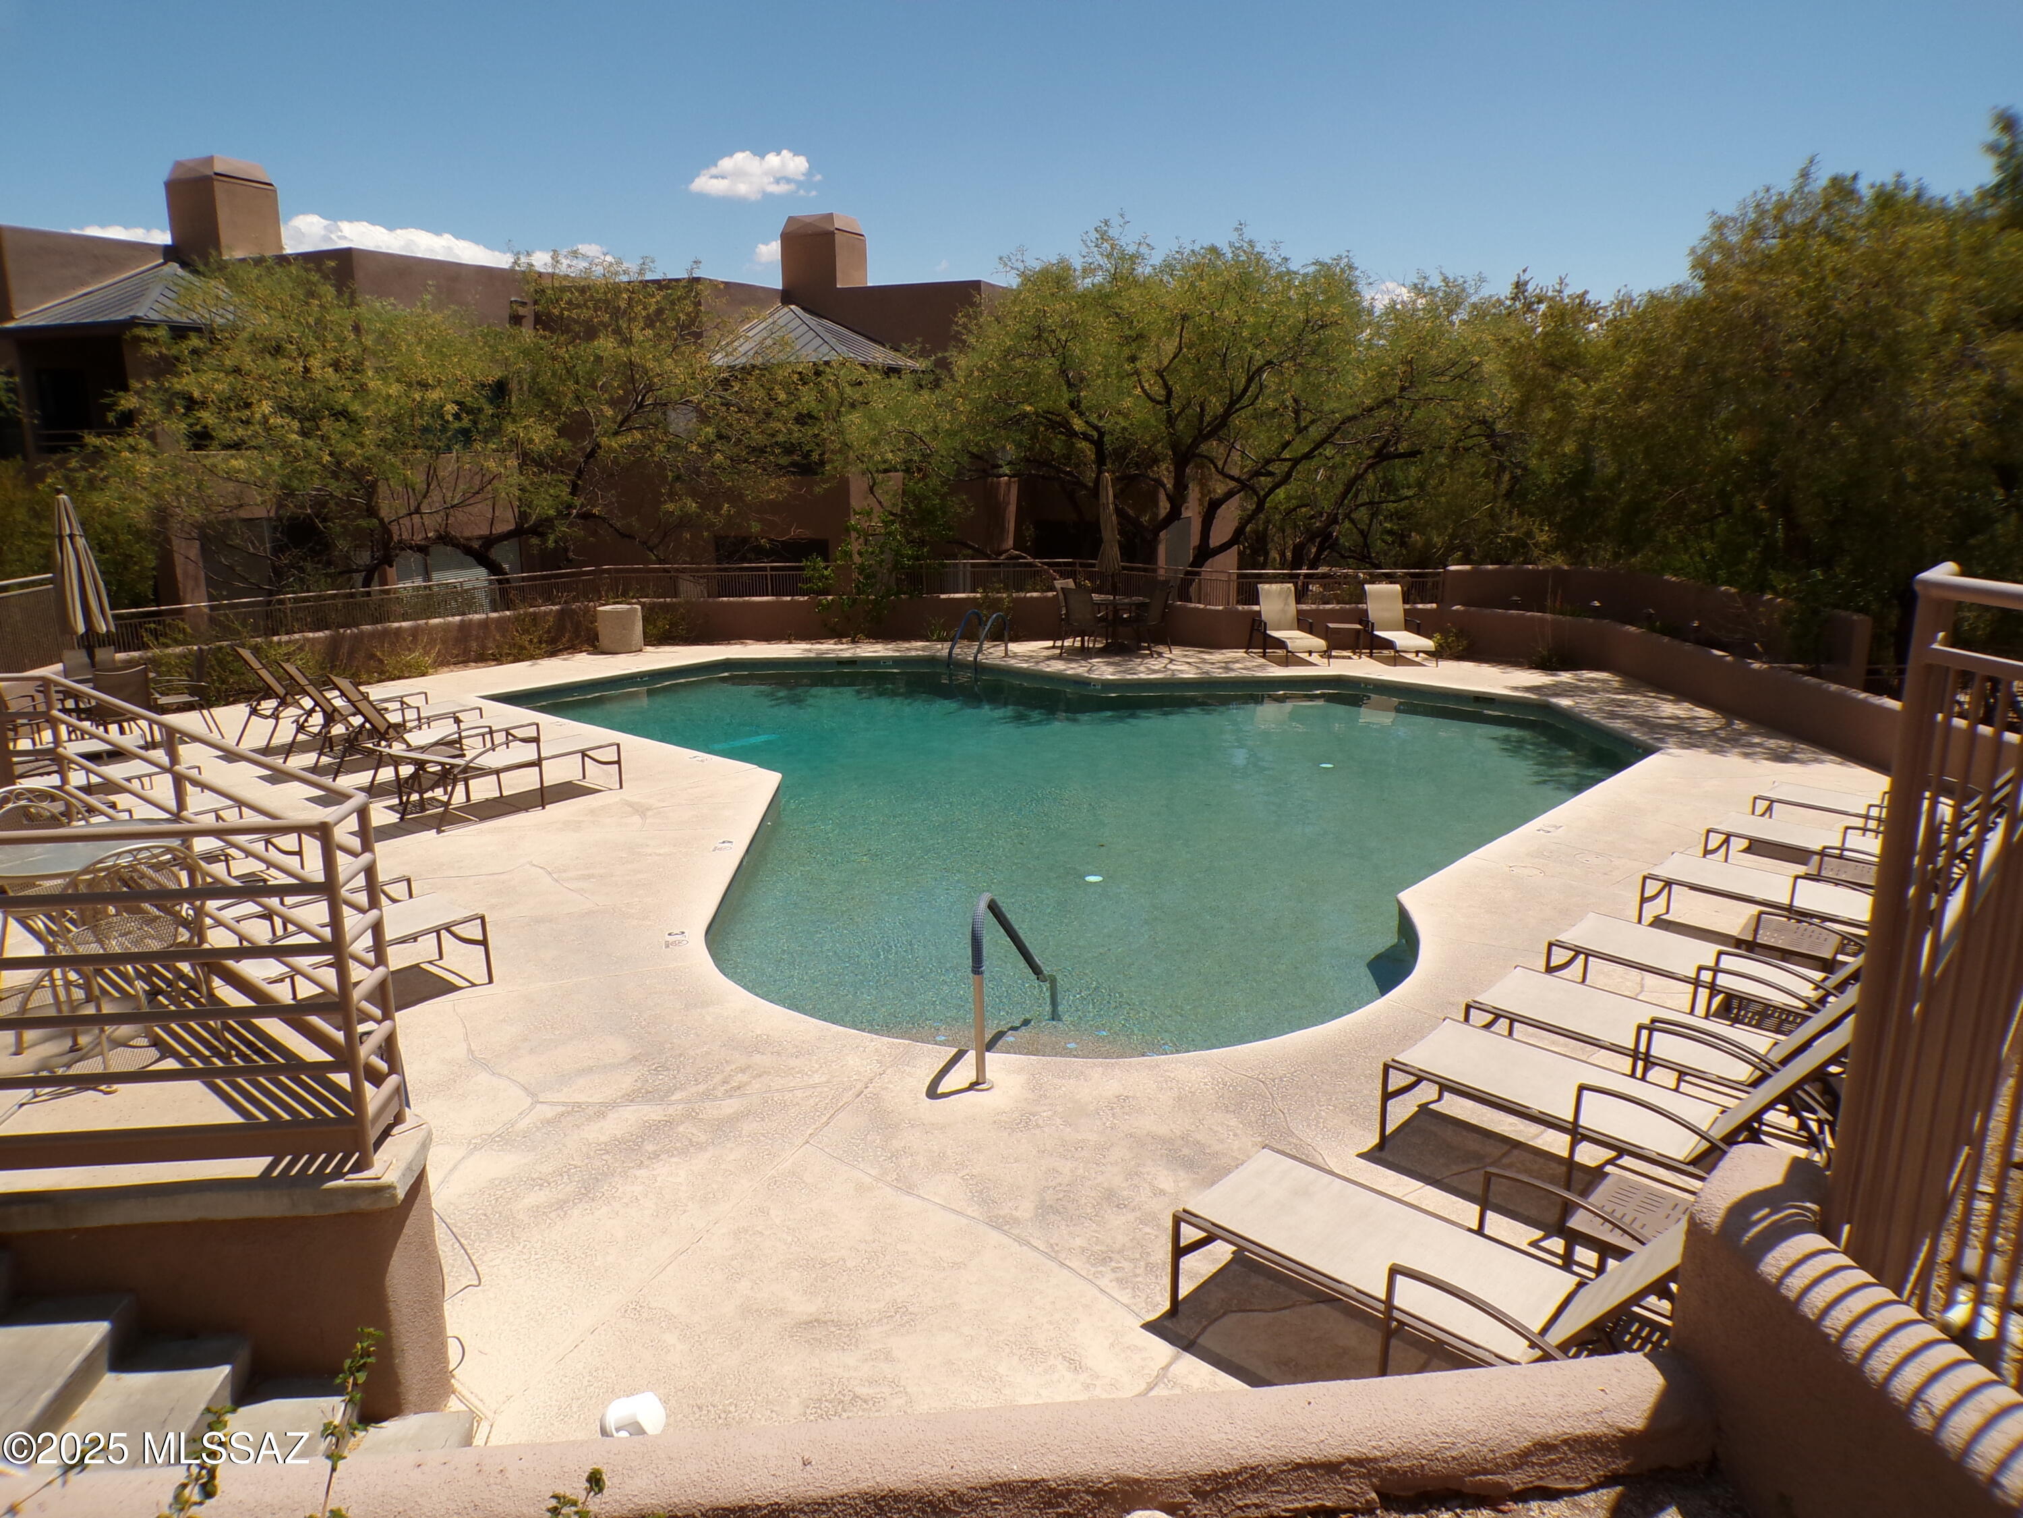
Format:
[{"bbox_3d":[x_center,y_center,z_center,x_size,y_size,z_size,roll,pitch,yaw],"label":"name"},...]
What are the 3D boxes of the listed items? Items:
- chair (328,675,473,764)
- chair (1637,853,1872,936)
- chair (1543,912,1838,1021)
[{"bbox_3d":[-5.347,-0.358,13.019,0.753,1.005,1.749,11,17,41],"label":"chair"},{"bbox_3d":[4.717,0.679,8.222,1.749,1.005,0.753,10,17,39],"label":"chair"},{"bbox_3d":[3.708,0.942,7.084,1.749,1.005,0.753,11,17,40],"label":"chair"}]

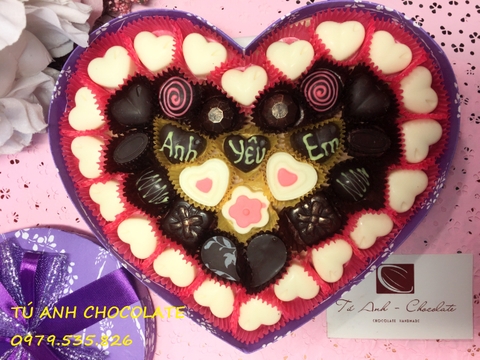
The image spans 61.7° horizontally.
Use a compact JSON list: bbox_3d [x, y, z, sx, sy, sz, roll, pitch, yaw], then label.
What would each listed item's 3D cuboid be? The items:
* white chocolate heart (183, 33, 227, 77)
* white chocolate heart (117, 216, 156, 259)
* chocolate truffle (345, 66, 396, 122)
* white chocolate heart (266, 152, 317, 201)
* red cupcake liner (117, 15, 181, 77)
[{"bbox_3d":[-0.021,-0.075,0.243,0.027,0.014,0.026,18,95,3],"label":"white chocolate heart"},{"bbox_3d":[-0.059,0.033,0.237,0.025,0.014,0.028,-40,89,-1],"label":"white chocolate heart"},{"bbox_3d":[0.073,-0.048,0.228,0.026,0.015,0.027,-44,92,2],"label":"chocolate truffle"},{"bbox_3d":[0.030,-0.002,0.238,0.030,0.014,0.026,28,89,1],"label":"white chocolate heart"},{"bbox_3d":[-0.052,-0.076,0.240,0.036,0.019,0.035,0,89,0],"label":"red cupcake liner"}]

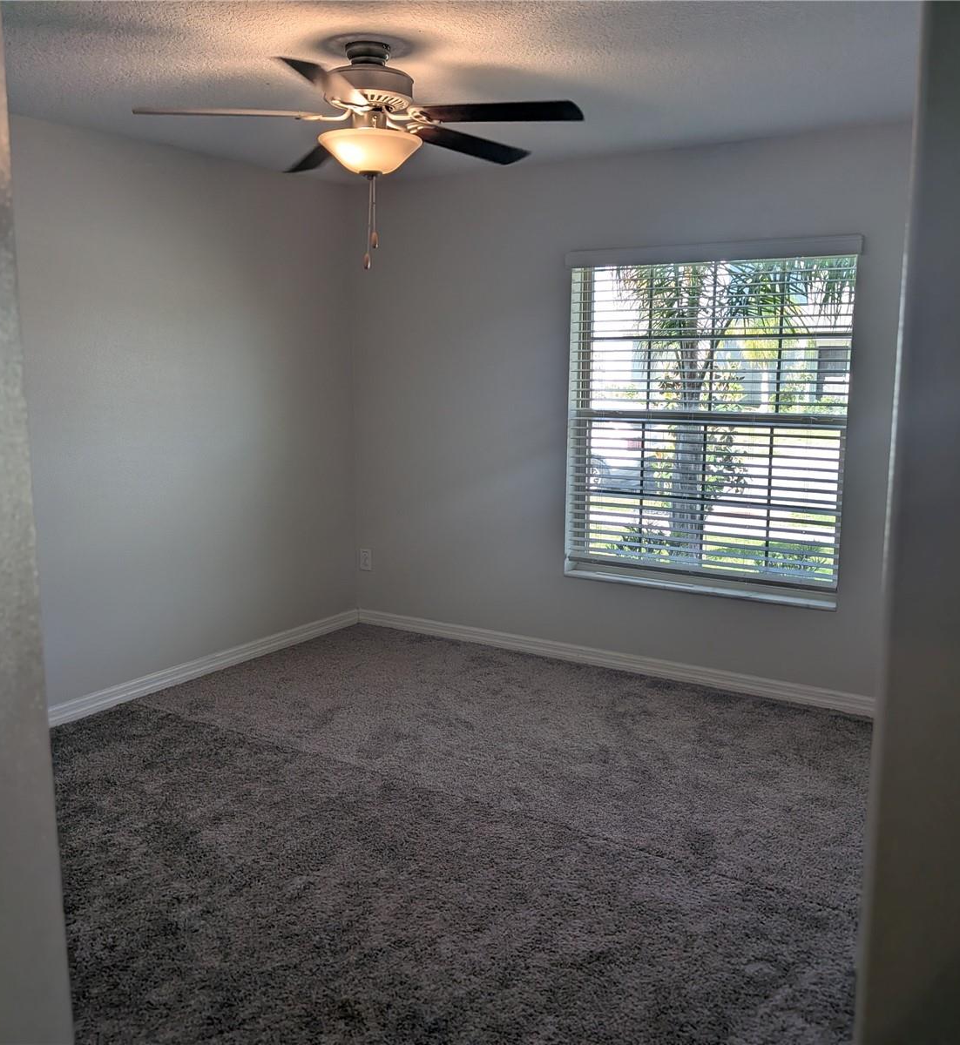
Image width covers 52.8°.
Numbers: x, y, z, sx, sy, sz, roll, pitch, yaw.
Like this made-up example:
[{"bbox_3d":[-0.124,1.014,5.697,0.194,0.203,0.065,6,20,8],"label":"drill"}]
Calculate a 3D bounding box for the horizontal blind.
[{"bbox_3d":[1.006,-0.459,4.455,1.348,1.582,0.125,6,11,32],"label":"horizontal blind"}]

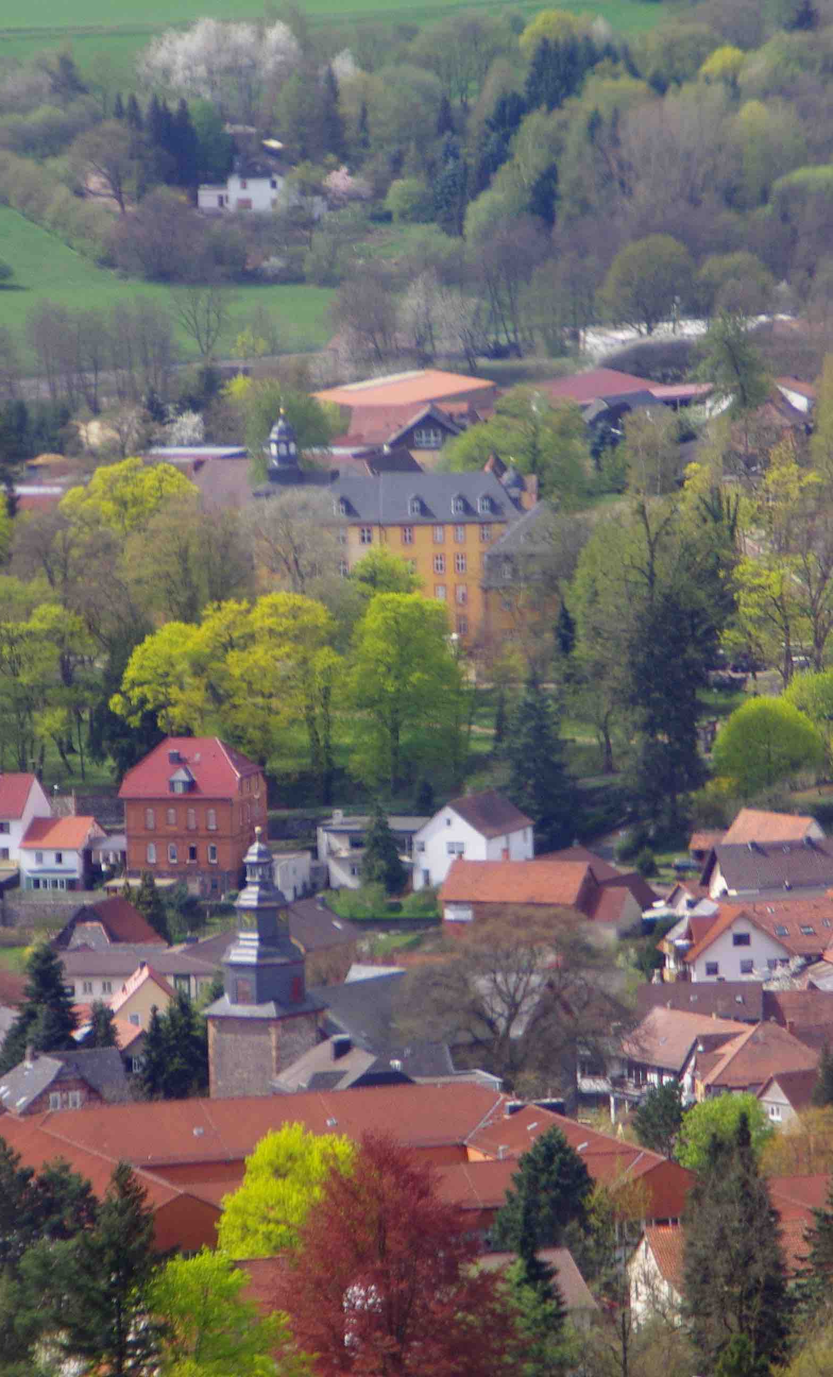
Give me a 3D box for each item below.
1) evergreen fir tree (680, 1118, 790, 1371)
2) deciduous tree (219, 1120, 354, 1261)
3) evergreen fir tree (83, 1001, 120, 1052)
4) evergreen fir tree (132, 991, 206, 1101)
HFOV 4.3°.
[{"bbox_3d":[23.819,41.607,835.000,8.300,18.910,8.300,-1,5,0],"label":"evergreen fir tree"},{"bbox_3d":[-10.350,42.890,915.000,12.130,13.940,11.280,-2,7,0],"label":"deciduous tree"},{"bbox_3d":[-29.710,32.290,1055.000,3.340,5.960,3.340,-2,6,-2],"label":"evergreen fir tree"},{"bbox_3d":[-21.860,33.100,995.000,6.590,12.130,6.130,-2,7,0],"label":"evergreen fir tree"}]

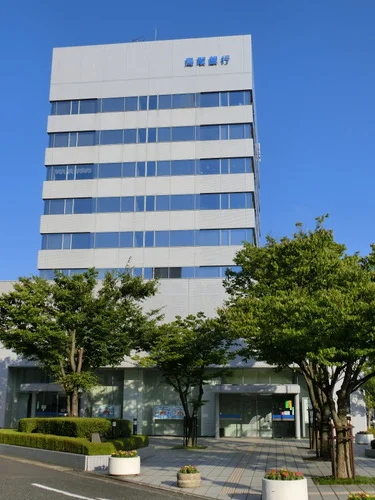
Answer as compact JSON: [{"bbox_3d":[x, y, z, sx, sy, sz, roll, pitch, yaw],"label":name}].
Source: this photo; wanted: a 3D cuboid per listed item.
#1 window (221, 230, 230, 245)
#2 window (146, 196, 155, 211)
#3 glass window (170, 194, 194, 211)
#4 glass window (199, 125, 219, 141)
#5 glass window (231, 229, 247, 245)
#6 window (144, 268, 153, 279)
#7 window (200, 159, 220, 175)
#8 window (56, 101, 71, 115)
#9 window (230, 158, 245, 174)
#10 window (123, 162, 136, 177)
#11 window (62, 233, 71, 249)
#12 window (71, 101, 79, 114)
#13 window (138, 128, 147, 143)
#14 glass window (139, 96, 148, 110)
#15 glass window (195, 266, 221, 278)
[{"bbox_3d":[3.506,-1.124,59.655,0.735,1.512,0.120,-1,-14,7],"label":"window"},{"bbox_3d":[-3.413,-4.264,60.125,0.809,1.402,0.120,-1,-15,7],"label":"window"},{"bbox_3d":[-0.483,-4.626,63.768,2.377,1.675,0.100,-1,-15,8],"label":"glass window"},{"bbox_3d":[2.066,-10.835,59.896,1.820,1.532,0.150,-1,-15,8],"label":"glass window"},{"bbox_3d":[4.615,-1.077,58.362,1.434,1.472,0.120,-1,-15,7],"label":"glass window"},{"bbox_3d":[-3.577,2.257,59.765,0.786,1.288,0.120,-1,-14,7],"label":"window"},{"bbox_3d":[2.190,-7.859,61.579,1.882,1.579,0.120,-1,-15,7],"label":"window"},{"bbox_3d":[-12.371,-14.305,65.293,1.463,1.589,0.120,-1,-15,7],"label":"window"},{"bbox_3d":[4.486,-7.556,58.705,1.398,1.464,0.150,-1,-15,8],"label":"window"},{"bbox_3d":[-5.879,-8.026,65.425,1.310,1.681,0.100,-1,-15,8],"label":"window"},{"bbox_3d":[-11.977,-0.780,64.478,0.718,1.657,0.100,-1,-15,8],"label":"window"},{"bbox_3d":[-11.048,-14.045,63.976,0.764,1.510,0.150,-1,-14,7],"label":"window"},{"bbox_3d":[-4.236,-10.698,60.734,0.778,1.401,0.150,-1,-15,8],"label":"window"},{"bbox_3d":[-4.322,-14.278,63.238,0.860,1.532,0.150,-1,-14,8],"label":"glass window"},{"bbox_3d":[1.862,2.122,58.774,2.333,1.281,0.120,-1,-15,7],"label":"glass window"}]

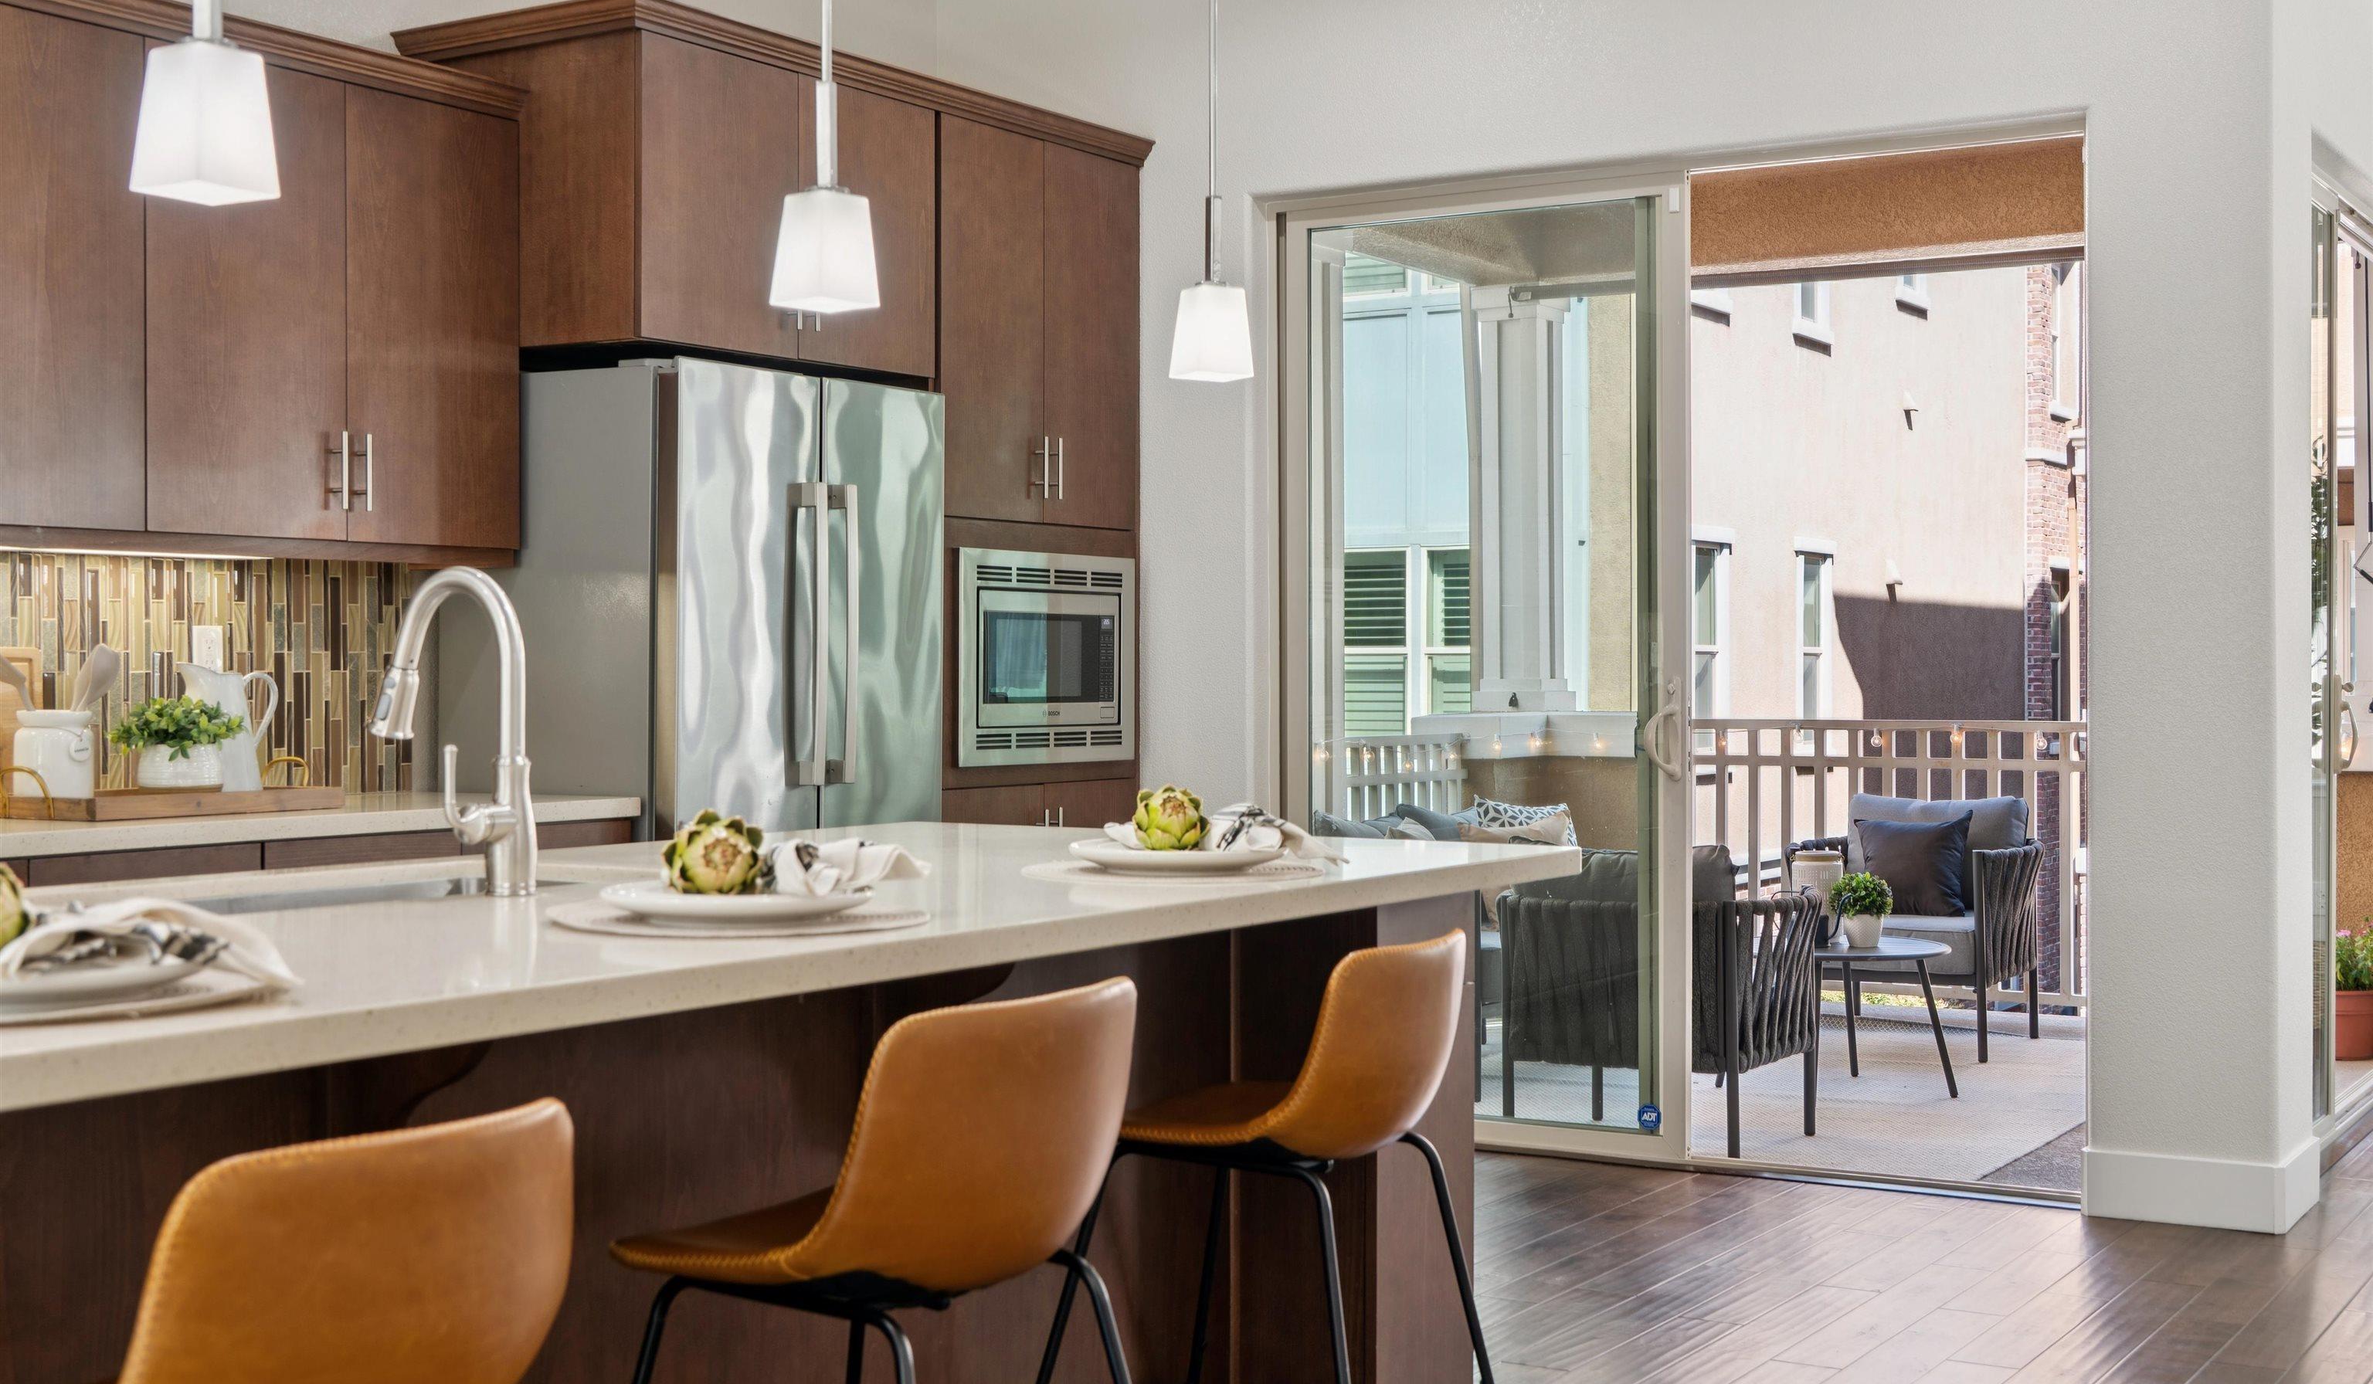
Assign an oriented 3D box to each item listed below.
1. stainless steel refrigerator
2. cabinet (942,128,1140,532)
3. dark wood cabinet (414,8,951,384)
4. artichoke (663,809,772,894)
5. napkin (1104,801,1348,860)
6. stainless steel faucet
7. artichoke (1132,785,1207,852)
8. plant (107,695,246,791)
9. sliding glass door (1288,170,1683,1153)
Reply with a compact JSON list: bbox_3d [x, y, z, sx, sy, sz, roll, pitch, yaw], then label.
[{"bbox_3d":[-1.085,0.205,5.914,0.755,1.789,0.890,0,1,33],"label":"stainless steel refrigerator"},{"bbox_3d":[-0.628,-0.891,6.730,0.675,0.952,0.823,0,1,33],"label":"cabinet"},{"bbox_3d":[-1.122,-1.066,5.959,0.690,0.677,0.985,0,1,33],"label":"dark wood cabinet"},{"bbox_3d":[-0.525,0.178,2.950,0.117,0.095,0.117,0,1,0],"label":"artichoke"},{"bbox_3d":[0.046,0.189,3.664,0.350,0.078,0.180,0,1,33],"label":"napkin"},{"bbox_3d":[-0.921,0.042,3.203,0.275,0.397,0.130,0,1,33],"label":"stainless steel faucet"},{"bbox_3d":[-0.023,0.176,3.660,0.101,0.094,0.101,0,1,0],"label":"artichoke"},{"bbox_3d":[-1.883,0.105,4.926,0.220,0.197,0.248,0,1,33],"label":"plant"},{"bbox_3d":[0.706,-0.047,6.418,1.107,2.296,0.050,0,1,33],"label":"sliding glass door"}]

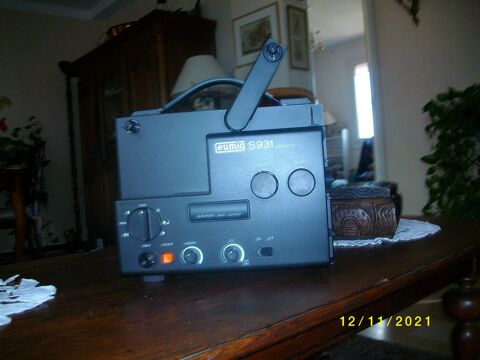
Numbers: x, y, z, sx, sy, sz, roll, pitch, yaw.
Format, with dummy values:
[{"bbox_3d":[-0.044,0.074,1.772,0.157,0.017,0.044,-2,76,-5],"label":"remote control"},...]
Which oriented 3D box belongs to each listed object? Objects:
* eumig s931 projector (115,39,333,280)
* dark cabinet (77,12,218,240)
[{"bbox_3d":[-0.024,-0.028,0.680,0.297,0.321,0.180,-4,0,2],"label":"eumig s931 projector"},{"bbox_3d":[-0.925,-0.310,4.299,0.564,2.000,1.729,-4,0,-41],"label":"dark cabinet"}]

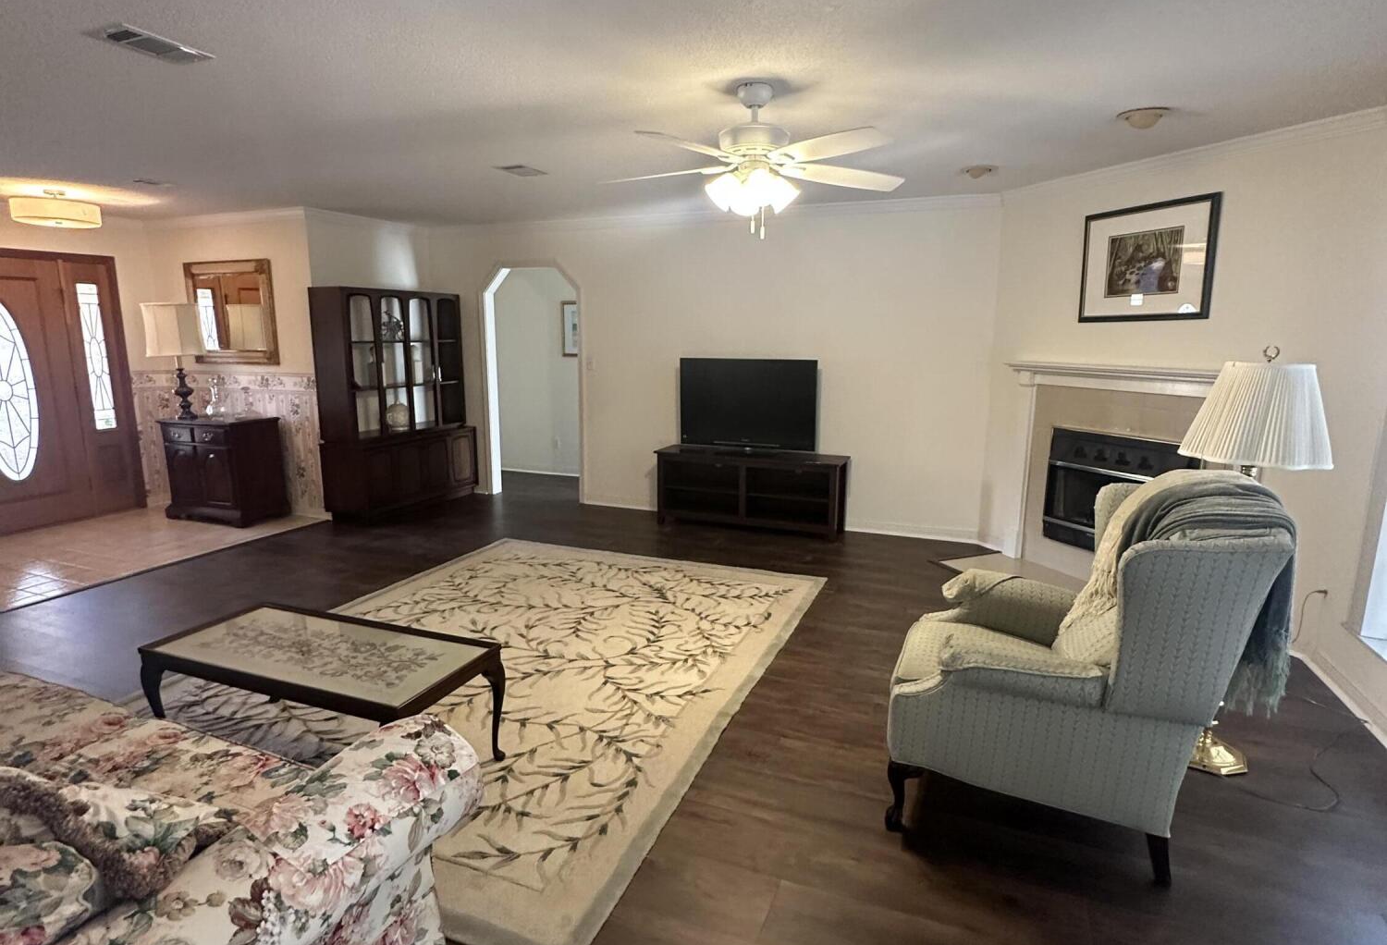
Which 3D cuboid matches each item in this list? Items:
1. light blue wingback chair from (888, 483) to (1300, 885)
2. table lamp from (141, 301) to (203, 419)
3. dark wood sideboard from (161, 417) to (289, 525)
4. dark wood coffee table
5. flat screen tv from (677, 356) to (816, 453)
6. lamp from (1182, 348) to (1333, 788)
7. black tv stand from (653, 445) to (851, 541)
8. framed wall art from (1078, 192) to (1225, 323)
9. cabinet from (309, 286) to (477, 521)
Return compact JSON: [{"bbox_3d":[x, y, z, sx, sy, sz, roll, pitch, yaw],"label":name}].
[{"bbox_3d":[1.148,0.526,2.375,0.929,1.060,0.798,4,10,19],"label":"light blue wingback chair"},{"bbox_3d":[-4.149,-0.888,6.062,0.353,0.909,0.353,4,10,21],"label":"table lamp"},{"bbox_3d":[-3.840,-0.026,6.127,0.838,0.808,0.475,4,10,21],"label":"dark wood sideboard"},{"bbox_3d":[-1.252,0.792,2.549,1.121,0.414,0.495,4,11,21],"label":"dark wood coffee table"},{"bbox_3d":[0.415,-0.510,5.806,1.098,0.722,0.242,4,10,21],"label":"flat screen tv"},{"bbox_3d":[1.845,0.308,2.536,0.424,1.444,0.424,4,10,21],"label":"lamp"},{"bbox_3d":[0.453,0.155,5.858,1.470,0.599,0.404,4,10,21],"label":"black tv stand"},{"bbox_3d":[2.537,-1.175,4.217,0.035,0.636,0.798,-4,11,-22],"label":"framed wall art"},{"bbox_3d":[-2.487,-0.595,6.417,0.434,1.848,1.404,4,10,21],"label":"cabinet"}]

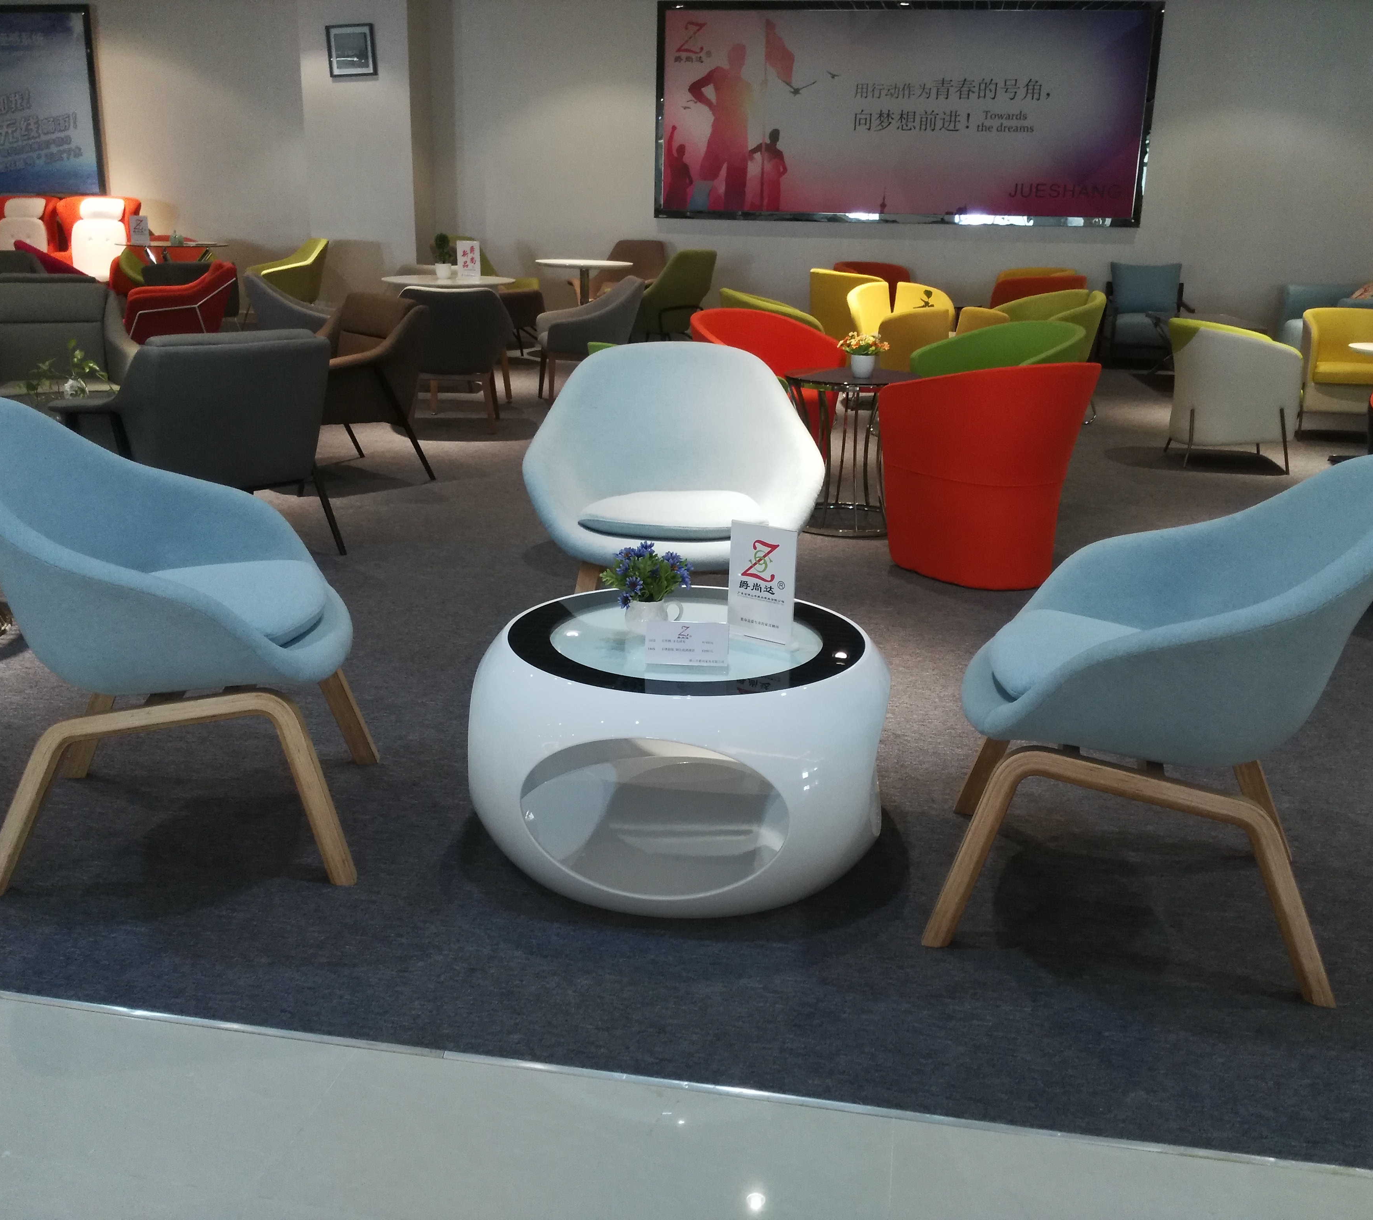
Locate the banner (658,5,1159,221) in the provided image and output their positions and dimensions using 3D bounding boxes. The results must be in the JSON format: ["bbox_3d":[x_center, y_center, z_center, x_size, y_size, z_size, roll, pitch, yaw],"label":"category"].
[{"bbox_3d":[1.883,-4.420,11.736,4.400,1.870,0.100,4,17,9],"label":"banner"}]

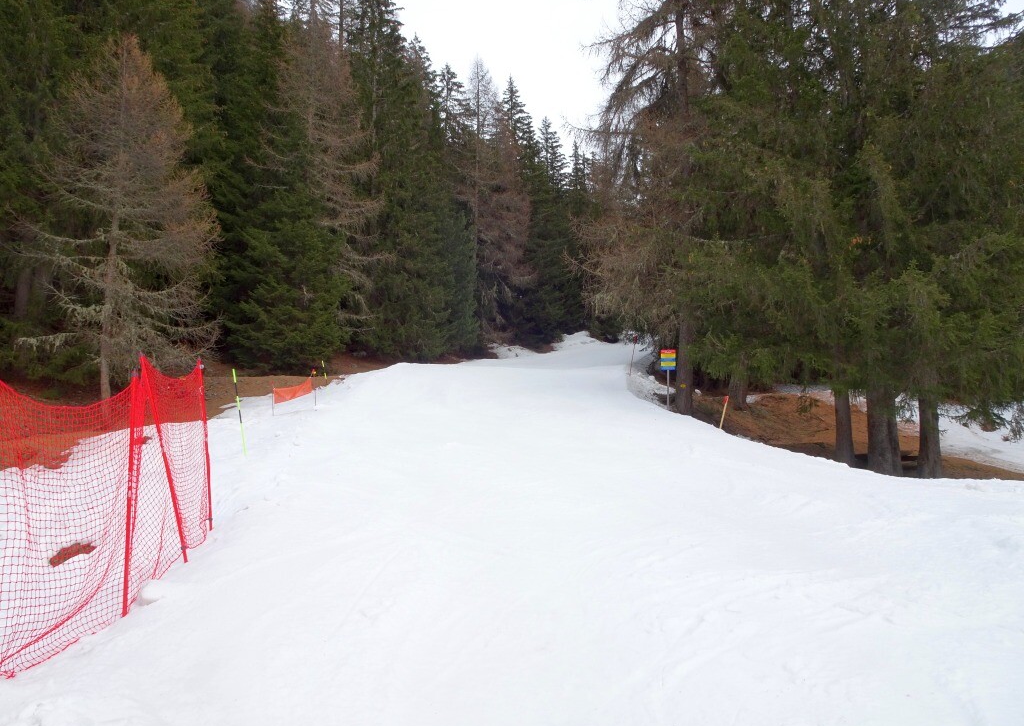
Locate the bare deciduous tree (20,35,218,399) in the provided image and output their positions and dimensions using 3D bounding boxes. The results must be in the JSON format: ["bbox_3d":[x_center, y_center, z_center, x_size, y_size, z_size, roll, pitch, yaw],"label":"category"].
[{"bbox_3d":[-14.200,-4.850,25.800,7.000,13.400,6.800,0,-3,0],"label":"bare deciduous tree"}]

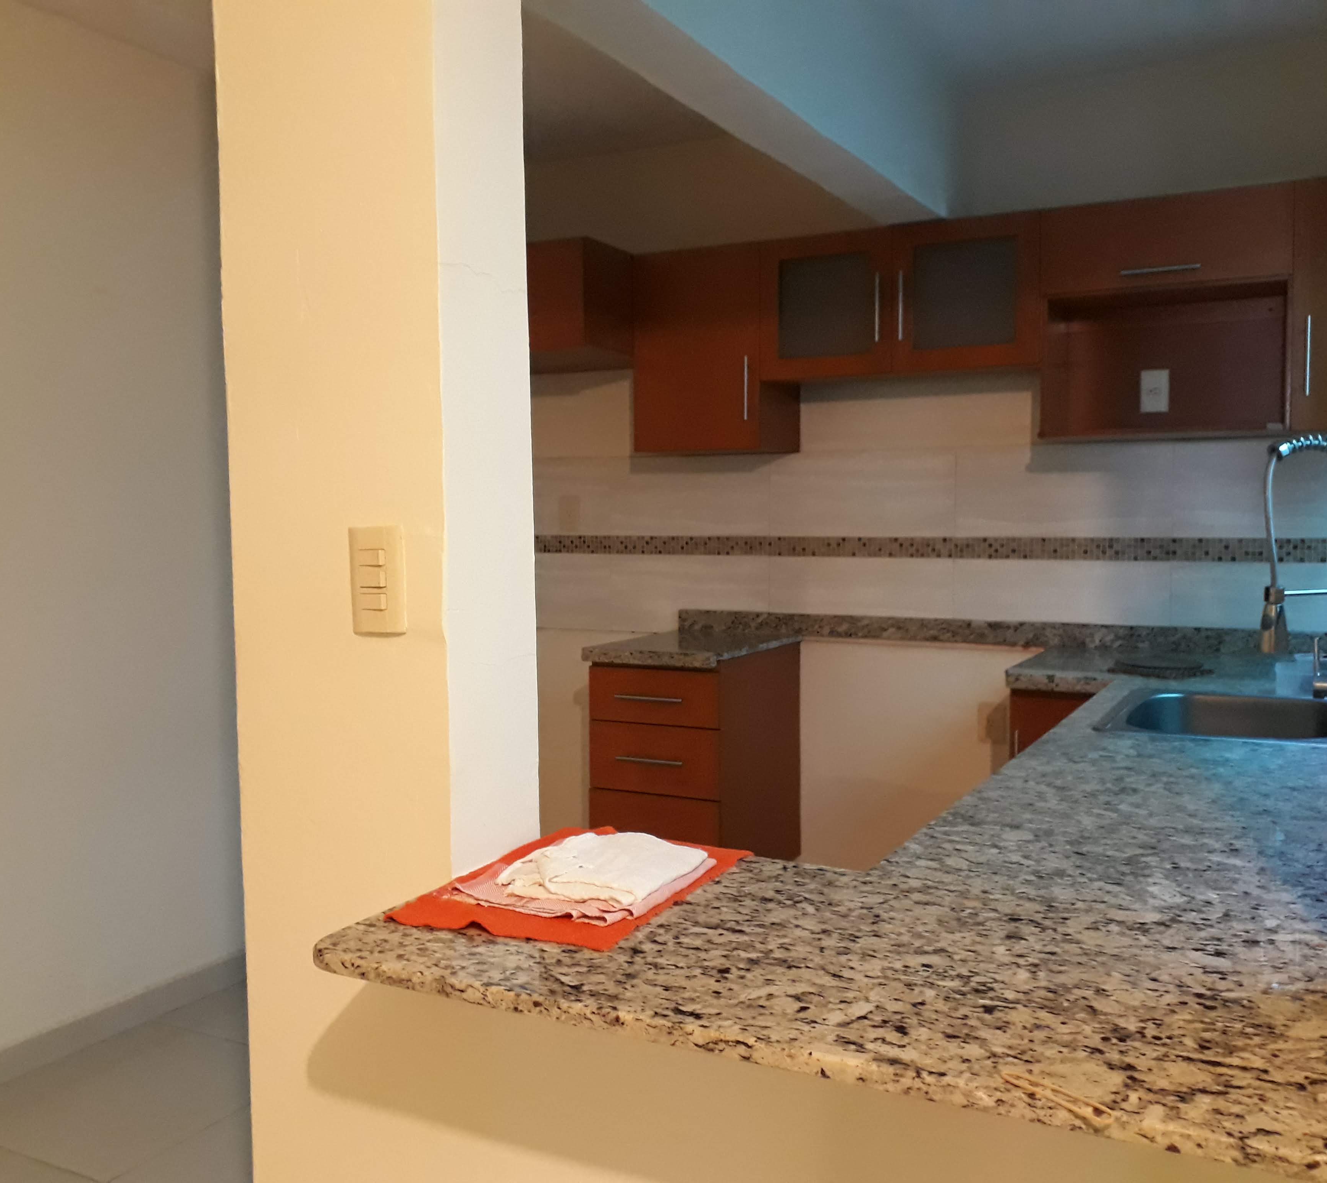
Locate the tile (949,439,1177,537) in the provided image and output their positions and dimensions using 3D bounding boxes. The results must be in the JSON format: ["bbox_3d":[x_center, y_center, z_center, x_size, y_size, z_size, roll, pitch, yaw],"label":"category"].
[{"bbox_3d":[1.126,-0.283,3.488,0.601,0.264,0.010,2,4,28],"label":"tile"}]

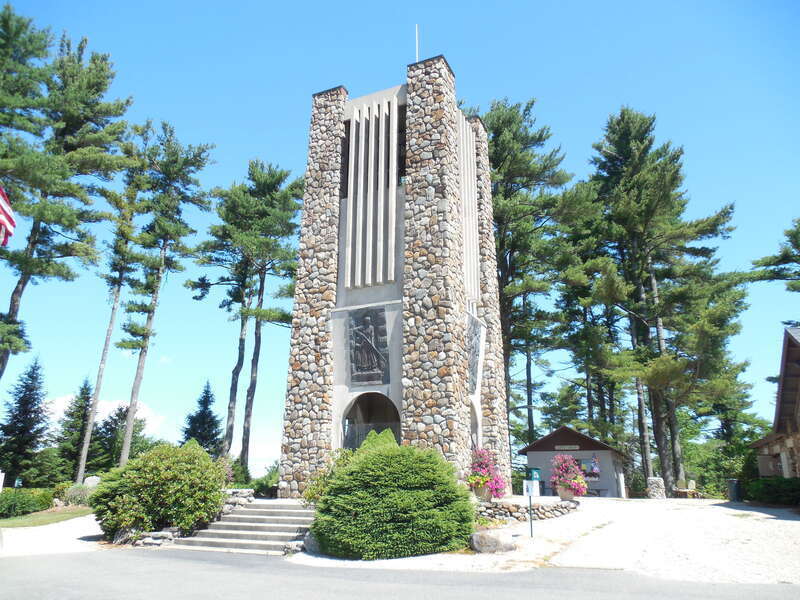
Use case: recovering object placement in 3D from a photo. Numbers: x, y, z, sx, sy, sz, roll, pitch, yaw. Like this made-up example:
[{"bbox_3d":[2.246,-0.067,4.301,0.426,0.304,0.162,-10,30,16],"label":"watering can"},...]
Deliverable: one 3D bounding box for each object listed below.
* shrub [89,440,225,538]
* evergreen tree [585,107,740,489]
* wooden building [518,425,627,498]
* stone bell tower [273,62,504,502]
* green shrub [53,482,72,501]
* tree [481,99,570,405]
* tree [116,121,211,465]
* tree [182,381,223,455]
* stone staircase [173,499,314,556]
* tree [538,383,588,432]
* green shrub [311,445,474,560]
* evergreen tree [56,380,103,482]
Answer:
[{"bbox_3d":[-6.902,5.349,16.445,3.700,2.510,3.400,7,-19,-21],"label":"shrub"},{"bbox_3d":[16.377,-1.145,37.037,9.360,26.350,9.000,-8,-19,24],"label":"evergreen tree"},{"bbox_3d":[10.365,9.885,34.955,5.200,3.900,5.500,-8,-19,24],"label":"wooden building"},{"bbox_3d":[0.196,-0.555,24.422,6.750,16.800,6.750,-8,-19,24],"label":"stone bell tower"},{"bbox_3d":[-16.621,9.453,28.455,0.980,0.890,0.980,10,-20,-28],"label":"green shrub"},{"bbox_3d":[8.287,-2.066,39.408,6.690,27.450,7.500,-4,-18,12],"label":"tree"},{"bbox_3d":[-12.947,-0.609,31.504,4.700,20.900,4.600,0,-17,0],"label":"tree"},{"bbox_3d":[-15.040,9.998,43.999,3.350,7.760,3.350,6,-18,-18],"label":"tree"},{"bbox_3d":[-3.490,5.657,14.446,3.400,0.880,3.300,-7,-18,23],"label":"stone staircase"},{"bbox_3d":[11.108,9.144,39.018,3.400,7.200,3.300,0,-17,0],"label":"tree"},{"bbox_3d":[-0.198,4.632,13.697,3.850,2.320,3.600,0,-17,0],"label":"green shrub"},{"bbox_3d":[-23.484,9.783,43.007,4.170,7.910,4.170,9,-19,-27],"label":"evergreen tree"}]

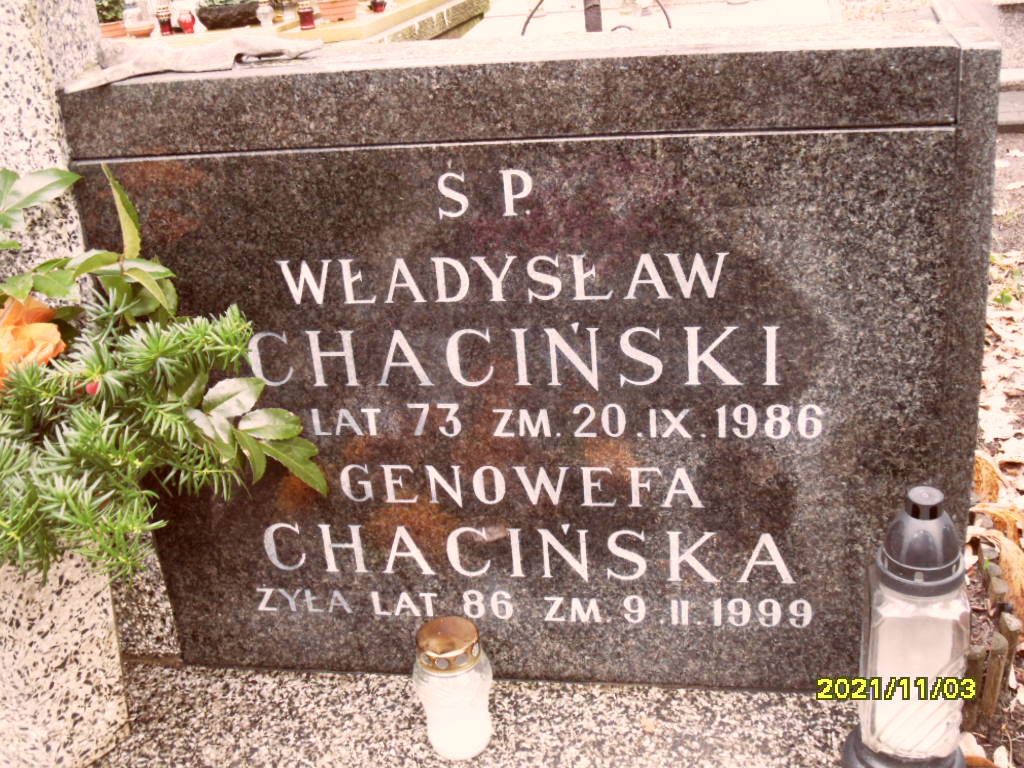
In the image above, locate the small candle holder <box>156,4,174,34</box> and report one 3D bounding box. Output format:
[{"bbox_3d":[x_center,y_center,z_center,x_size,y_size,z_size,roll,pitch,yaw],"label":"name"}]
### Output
[{"bbox_3d":[-1.573,-1.657,5.375,0.070,0.126,0.070,-5,23,0],"label":"small candle holder"}]

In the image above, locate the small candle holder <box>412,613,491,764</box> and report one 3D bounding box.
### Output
[{"bbox_3d":[-0.053,0.276,1.076,0.073,0.120,0.073,-5,23,0],"label":"small candle holder"}]

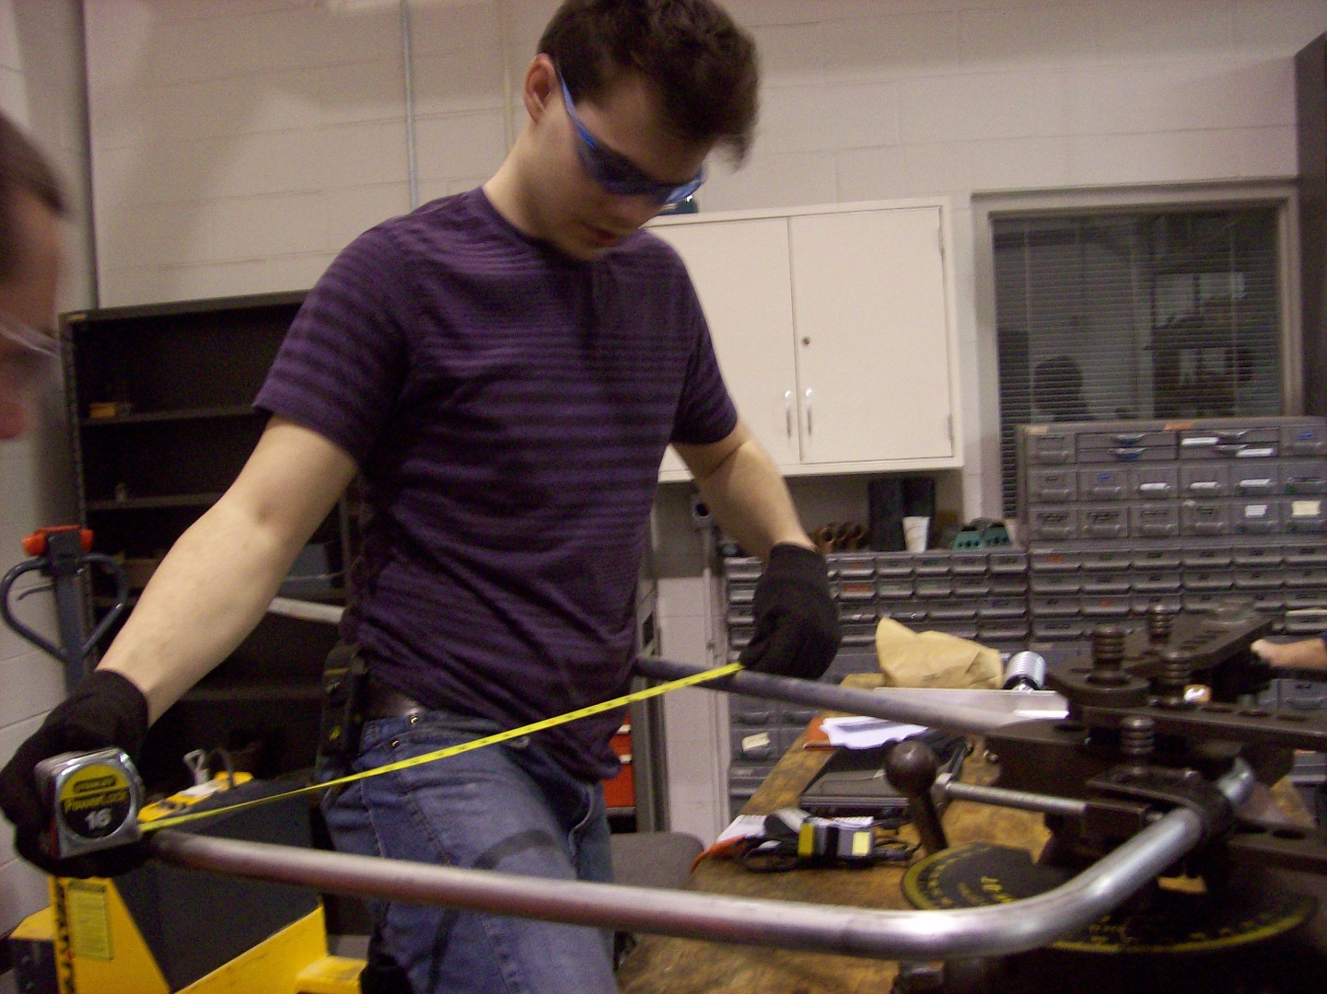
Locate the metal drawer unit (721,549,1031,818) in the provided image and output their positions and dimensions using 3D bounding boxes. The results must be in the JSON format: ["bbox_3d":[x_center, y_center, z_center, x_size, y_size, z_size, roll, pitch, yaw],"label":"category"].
[{"bbox_3d":[0.650,0.610,4.117,0.867,0.916,0.320,-3,4,7],"label":"metal drawer unit"}]

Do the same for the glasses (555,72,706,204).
[{"bbox_3d":[-0.029,-0.350,1.363,0.145,0.155,0.050,2,-44,-39],"label":"glasses"}]

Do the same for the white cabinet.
[{"bbox_3d":[0.396,-0.458,4.086,0.914,0.763,0.320,-3,4,7],"label":"white cabinet"}]

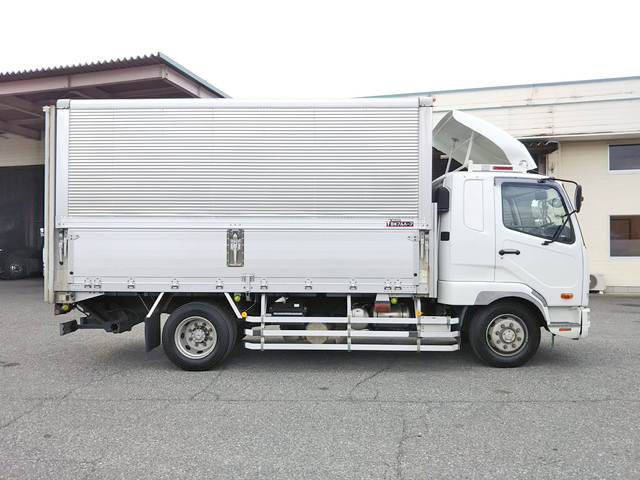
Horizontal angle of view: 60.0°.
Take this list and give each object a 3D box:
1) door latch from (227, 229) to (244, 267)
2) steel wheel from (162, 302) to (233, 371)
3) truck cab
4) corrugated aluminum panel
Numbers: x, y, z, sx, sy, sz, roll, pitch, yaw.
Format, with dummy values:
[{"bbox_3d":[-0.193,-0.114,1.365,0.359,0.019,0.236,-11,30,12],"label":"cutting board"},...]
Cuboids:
[{"bbox_3d":[-1.020,0.096,6.690,0.210,0.455,0.060,0,-1,2],"label":"door latch"},{"bbox_3d":[-1.507,1.197,6.880,0.830,0.830,0.270,0,-1,2],"label":"steel wheel"},{"bbox_3d":[2.400,-0.020,7.800,1.970,3.100,2.250,0,-1,2],"label":"truck cab"},{"bbox_3d":[-0.927,-0.979,6.690,4.240,1.400,0.060,0,-1,2],"label":"corrugated aluminum panel"}]

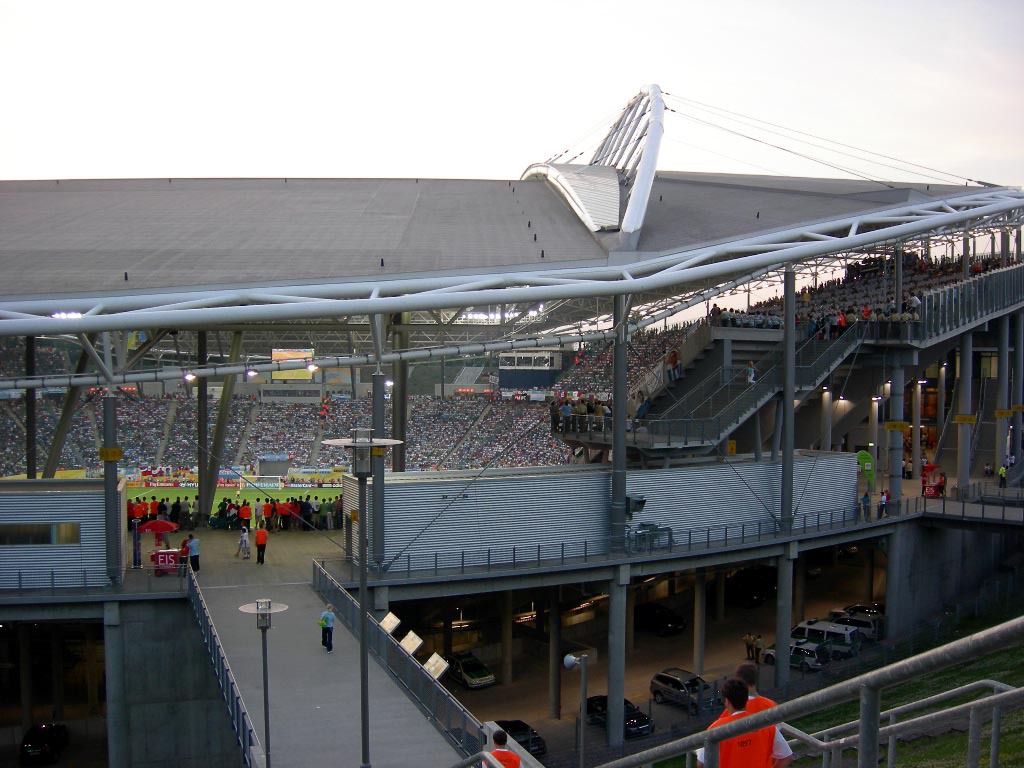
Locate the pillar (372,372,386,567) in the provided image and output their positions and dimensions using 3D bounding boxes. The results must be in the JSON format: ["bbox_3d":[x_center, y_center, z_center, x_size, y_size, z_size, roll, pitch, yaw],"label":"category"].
[{"bbox_3d":[-6.342,4.047,50.700,0.600,9.280,0.600,0,2,-7],"label":"pillar"}]

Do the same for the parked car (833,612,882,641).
[{"bbox_3d":[24.651,17.523,77.972,4.600,1.500,1.780,2,3,36],"label":"parked car"}]

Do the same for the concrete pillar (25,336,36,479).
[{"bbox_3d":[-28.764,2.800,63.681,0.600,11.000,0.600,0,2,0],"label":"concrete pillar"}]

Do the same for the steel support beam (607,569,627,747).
[{"bbox_3d":[5.310,13.842,53.700,0.850,8.880,0.850,0,2,6],"label":"steel support beam"}]

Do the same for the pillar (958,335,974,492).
[{"bbox_3d":[33.643,2.151,79.000,0.860,11.647,0.860,1,2,23],"label":"pillar"}]

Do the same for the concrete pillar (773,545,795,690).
[{"bbox_3d":[15.325,13.156,60.000,0.830,8.110,0.830,0,2,0],"label":"concrete pillar"}]

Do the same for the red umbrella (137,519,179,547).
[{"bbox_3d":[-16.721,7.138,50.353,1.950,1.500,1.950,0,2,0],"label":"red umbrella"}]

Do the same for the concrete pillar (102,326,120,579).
[{"bbox_3d":[-17.827,3.294,47.400,0.600,11.080,0.600,0,2,-21],"label":"concrete pillar"}]

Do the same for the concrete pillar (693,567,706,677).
[{"bbox_3d":[11.705,14.475,66.300,0.660,7.470,0.660,1,2,10],"label":"concrete pillar"}]

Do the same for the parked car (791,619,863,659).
[{"bbox_3d":[20.660,17.258,71.800,4.800,1.980,1.850,1,2,35],"label":"parked car"}]

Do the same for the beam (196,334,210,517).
[{"bbox_3d":[-18.002,2.504,62.000,0.530,11.470,0.530,0,2,-16],"label":"beam"}]

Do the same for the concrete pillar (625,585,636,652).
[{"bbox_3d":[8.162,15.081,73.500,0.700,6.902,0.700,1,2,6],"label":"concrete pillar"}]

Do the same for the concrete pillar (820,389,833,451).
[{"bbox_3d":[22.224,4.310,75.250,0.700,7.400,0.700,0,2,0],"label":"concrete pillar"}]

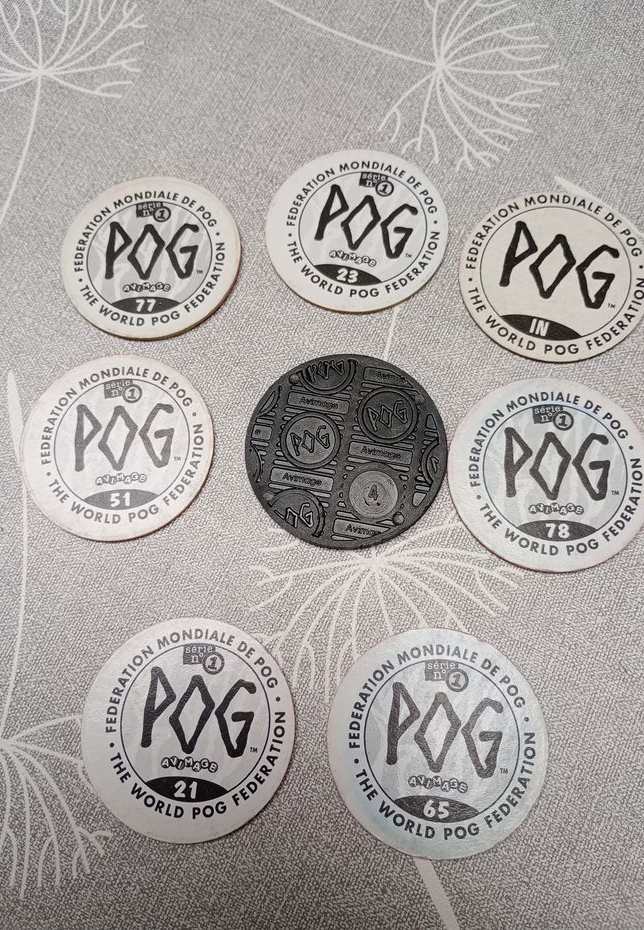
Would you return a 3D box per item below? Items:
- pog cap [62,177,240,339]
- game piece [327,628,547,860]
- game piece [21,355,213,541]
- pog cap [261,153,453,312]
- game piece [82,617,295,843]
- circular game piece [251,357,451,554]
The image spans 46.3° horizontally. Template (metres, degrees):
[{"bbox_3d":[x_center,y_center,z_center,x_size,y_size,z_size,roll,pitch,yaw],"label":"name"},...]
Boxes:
[{"bbox_3d":[-0.039,-0.048,0.172,0.041,0.001,0.041,-1,75,3],"label":"pog cap"},{"bbox_3d":[0.022,0.052,0.142,0.041,0.001,0.041,5,75,4],"label":"game piece"},{"bbox_3d":[-0.043,-0.004,0.160,0.041,0.001,0.041,-5,75,2],"label":"game piece"},{"bbox_3d":[0.008,-0.053,0.171,0.041,0.001,0.041,-1,75,3],"label":"pog cap"},{"bbox_3d":[-0.026,0.050,0.145,0.041,0.001,0.041,-1,75,3],"label":"game piece"},{"bbox_3d":[0.005,-0.003,0.157,0.042,0.003,0.042,-1,75,3],"label":"circular game piece"}]

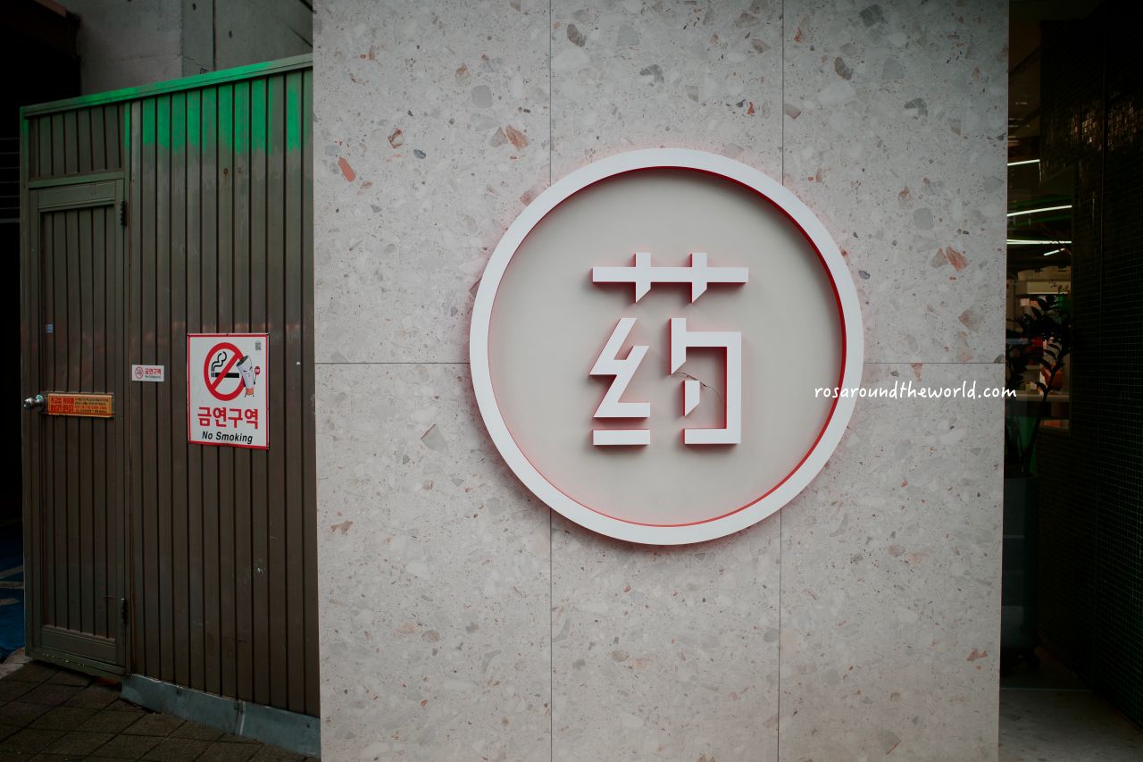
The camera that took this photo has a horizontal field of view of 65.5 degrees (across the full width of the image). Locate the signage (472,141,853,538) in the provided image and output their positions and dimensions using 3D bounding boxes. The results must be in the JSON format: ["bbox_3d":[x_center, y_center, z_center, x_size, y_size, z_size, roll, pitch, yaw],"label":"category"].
[{"bbox_3d":[0.245,-0.088,2.272,1.000,1.000,0.060,0,2,-3],"label":"signage"}]

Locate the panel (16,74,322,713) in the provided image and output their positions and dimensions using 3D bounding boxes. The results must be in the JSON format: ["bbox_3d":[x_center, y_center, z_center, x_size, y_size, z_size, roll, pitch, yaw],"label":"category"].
[{"bbox_3d":[-1.552,0.025,3.402,1.687,2.301,0.060,1,2,26],"label":"panel"}]

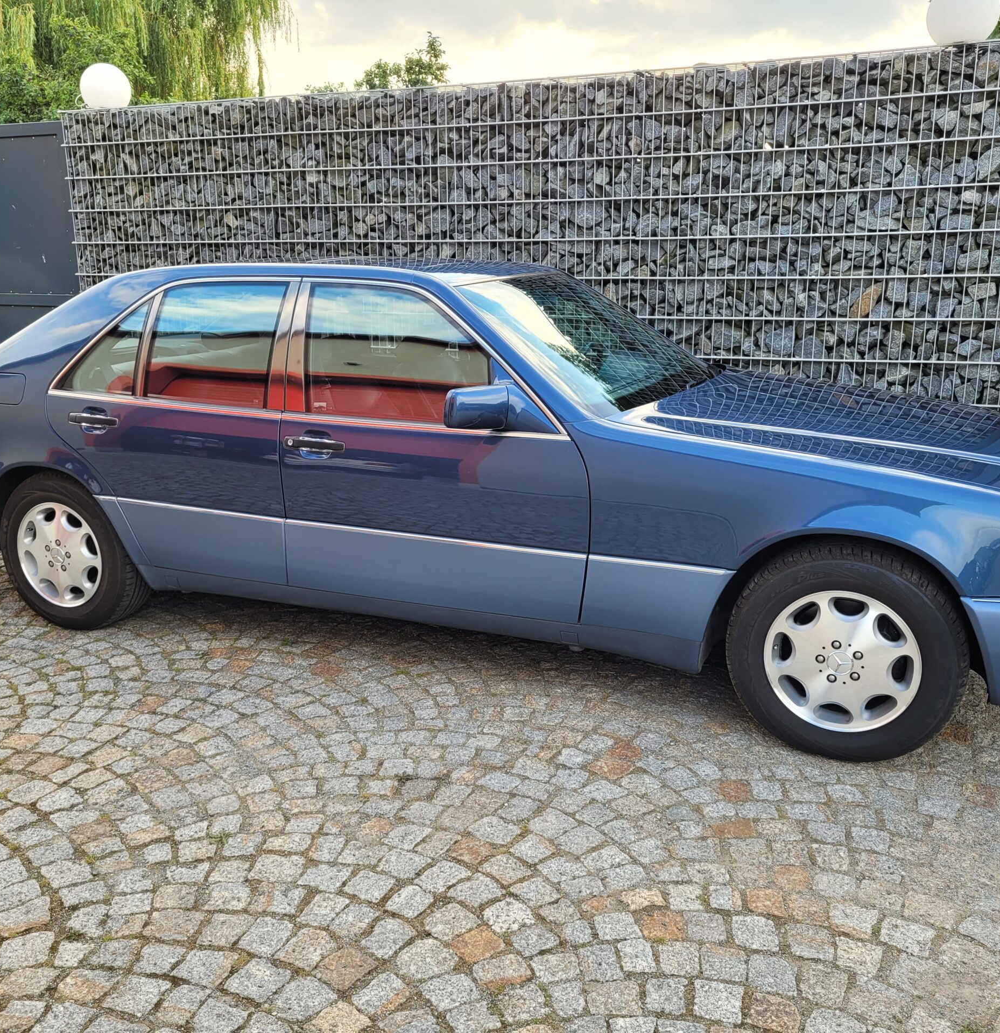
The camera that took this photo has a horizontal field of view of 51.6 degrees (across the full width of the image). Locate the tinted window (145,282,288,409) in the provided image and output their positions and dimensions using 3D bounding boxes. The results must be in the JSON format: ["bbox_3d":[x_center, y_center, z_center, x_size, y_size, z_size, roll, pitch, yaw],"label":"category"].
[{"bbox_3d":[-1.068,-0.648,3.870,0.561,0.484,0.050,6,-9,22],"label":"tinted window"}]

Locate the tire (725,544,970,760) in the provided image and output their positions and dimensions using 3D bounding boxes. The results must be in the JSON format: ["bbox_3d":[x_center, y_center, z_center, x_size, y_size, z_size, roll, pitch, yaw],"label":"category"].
[{"bbox_3d":[1.048,0.405,3.155,0.680,0.680,0.240,6,15,22],"label":"tire"}]

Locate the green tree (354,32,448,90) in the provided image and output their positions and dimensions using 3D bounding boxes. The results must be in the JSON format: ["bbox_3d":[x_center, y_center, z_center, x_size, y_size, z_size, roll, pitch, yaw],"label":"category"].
[{"bbox_3d":[-1.246,-3.990,13.375,1.800,4.200,1.800,5,15,22],"label":"green tree"}]

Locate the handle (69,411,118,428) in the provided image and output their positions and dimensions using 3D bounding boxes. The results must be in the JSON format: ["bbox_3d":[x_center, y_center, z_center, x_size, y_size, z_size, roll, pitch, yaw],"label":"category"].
[{"bbox_3d":[-1.534,-0.365,3.906,0.220,0.048,0.048,5,15,22],"label":"handle"}]

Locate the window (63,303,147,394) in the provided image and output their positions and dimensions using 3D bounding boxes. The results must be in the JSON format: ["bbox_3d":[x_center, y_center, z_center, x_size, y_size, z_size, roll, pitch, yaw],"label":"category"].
[{"bbox_3d":[-1.522,-0.656,3.982,0.385,0.365,0.040,5,-5,22],"label":"window"}]

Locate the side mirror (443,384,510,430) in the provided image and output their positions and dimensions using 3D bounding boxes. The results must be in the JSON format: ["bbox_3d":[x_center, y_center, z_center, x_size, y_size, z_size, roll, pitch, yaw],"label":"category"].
[{"bbox_3d":[-0.073,-0.346,3.280,0.150,0.150,0.190,8,16,30],"label":"side mirror"}]

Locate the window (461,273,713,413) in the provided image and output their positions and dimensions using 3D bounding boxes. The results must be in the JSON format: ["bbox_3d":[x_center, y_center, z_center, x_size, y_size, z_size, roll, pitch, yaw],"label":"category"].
[{"bbox_3d":[0.391,-0.707,4.064,0.790,0.120,1.600,39,24,10],"label":"window"}]

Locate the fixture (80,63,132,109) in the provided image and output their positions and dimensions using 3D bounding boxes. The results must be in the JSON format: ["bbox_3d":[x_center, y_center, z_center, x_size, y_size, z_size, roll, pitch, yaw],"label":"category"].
[{"bbox_3d":[-2.475,-2.685,6.483,0.300,0.295,0.300,5,15,22],"label":"fixture"}]

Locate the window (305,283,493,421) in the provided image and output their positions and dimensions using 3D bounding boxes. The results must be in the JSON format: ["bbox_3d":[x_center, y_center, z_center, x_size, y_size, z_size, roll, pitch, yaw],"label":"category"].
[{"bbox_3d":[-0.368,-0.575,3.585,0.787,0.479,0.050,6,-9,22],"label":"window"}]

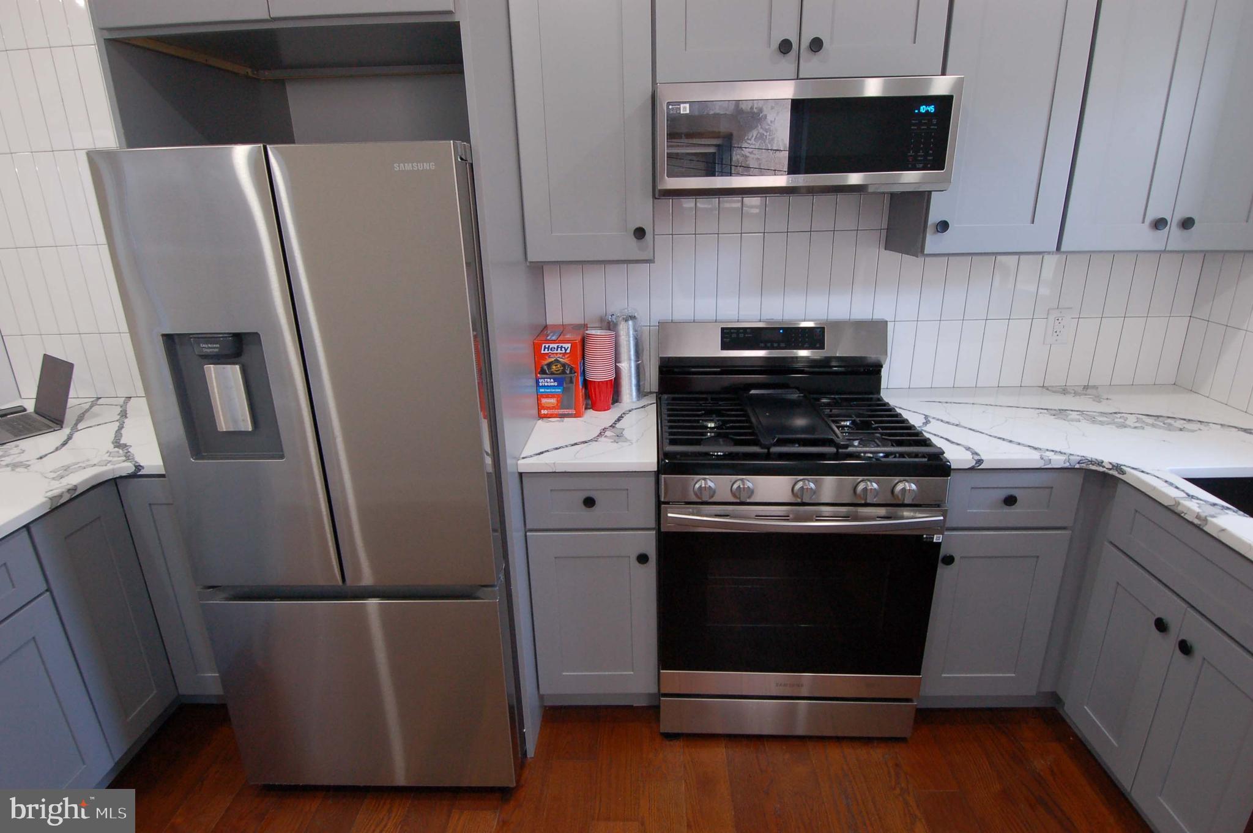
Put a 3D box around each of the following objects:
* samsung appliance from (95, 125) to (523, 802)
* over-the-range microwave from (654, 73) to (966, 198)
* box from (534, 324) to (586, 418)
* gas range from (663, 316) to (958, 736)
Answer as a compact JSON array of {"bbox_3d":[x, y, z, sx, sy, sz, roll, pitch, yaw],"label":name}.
[{"bbox_3d":[-0.687,0.130,1.906,0.749,1.690,0.847,0,18,2],"label":"samsung appliance"},{"bbox_3d":[0.468,-0.785,1.829,0.757,0.263,0.478,0,18,2],"label":"over-the-range microwave"},{"bbox_3d":[-0.210,-0.157,2.109,0.142,0.251,0.275,0,18,2],"label":"box"},{"bbox_3d":[0.484,0.335,2.019,0.754,1.188,0.715,0,18,2],"label":"gas range"}]

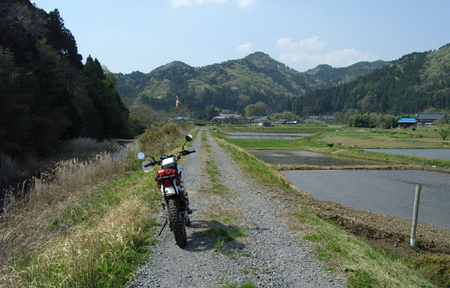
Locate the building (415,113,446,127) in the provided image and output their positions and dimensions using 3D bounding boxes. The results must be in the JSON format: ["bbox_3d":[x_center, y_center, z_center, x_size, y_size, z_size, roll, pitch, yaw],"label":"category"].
[{"bbox_3d":[82.397,-9.333,198.000,10.800,5.700,7.200,1,3,14],"label":"building"}]

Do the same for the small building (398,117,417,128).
[{"bbox_3d":[70.616,-8.157,192.000,6.800,3.700,5.000,1,3,14],"label":"small building"}]

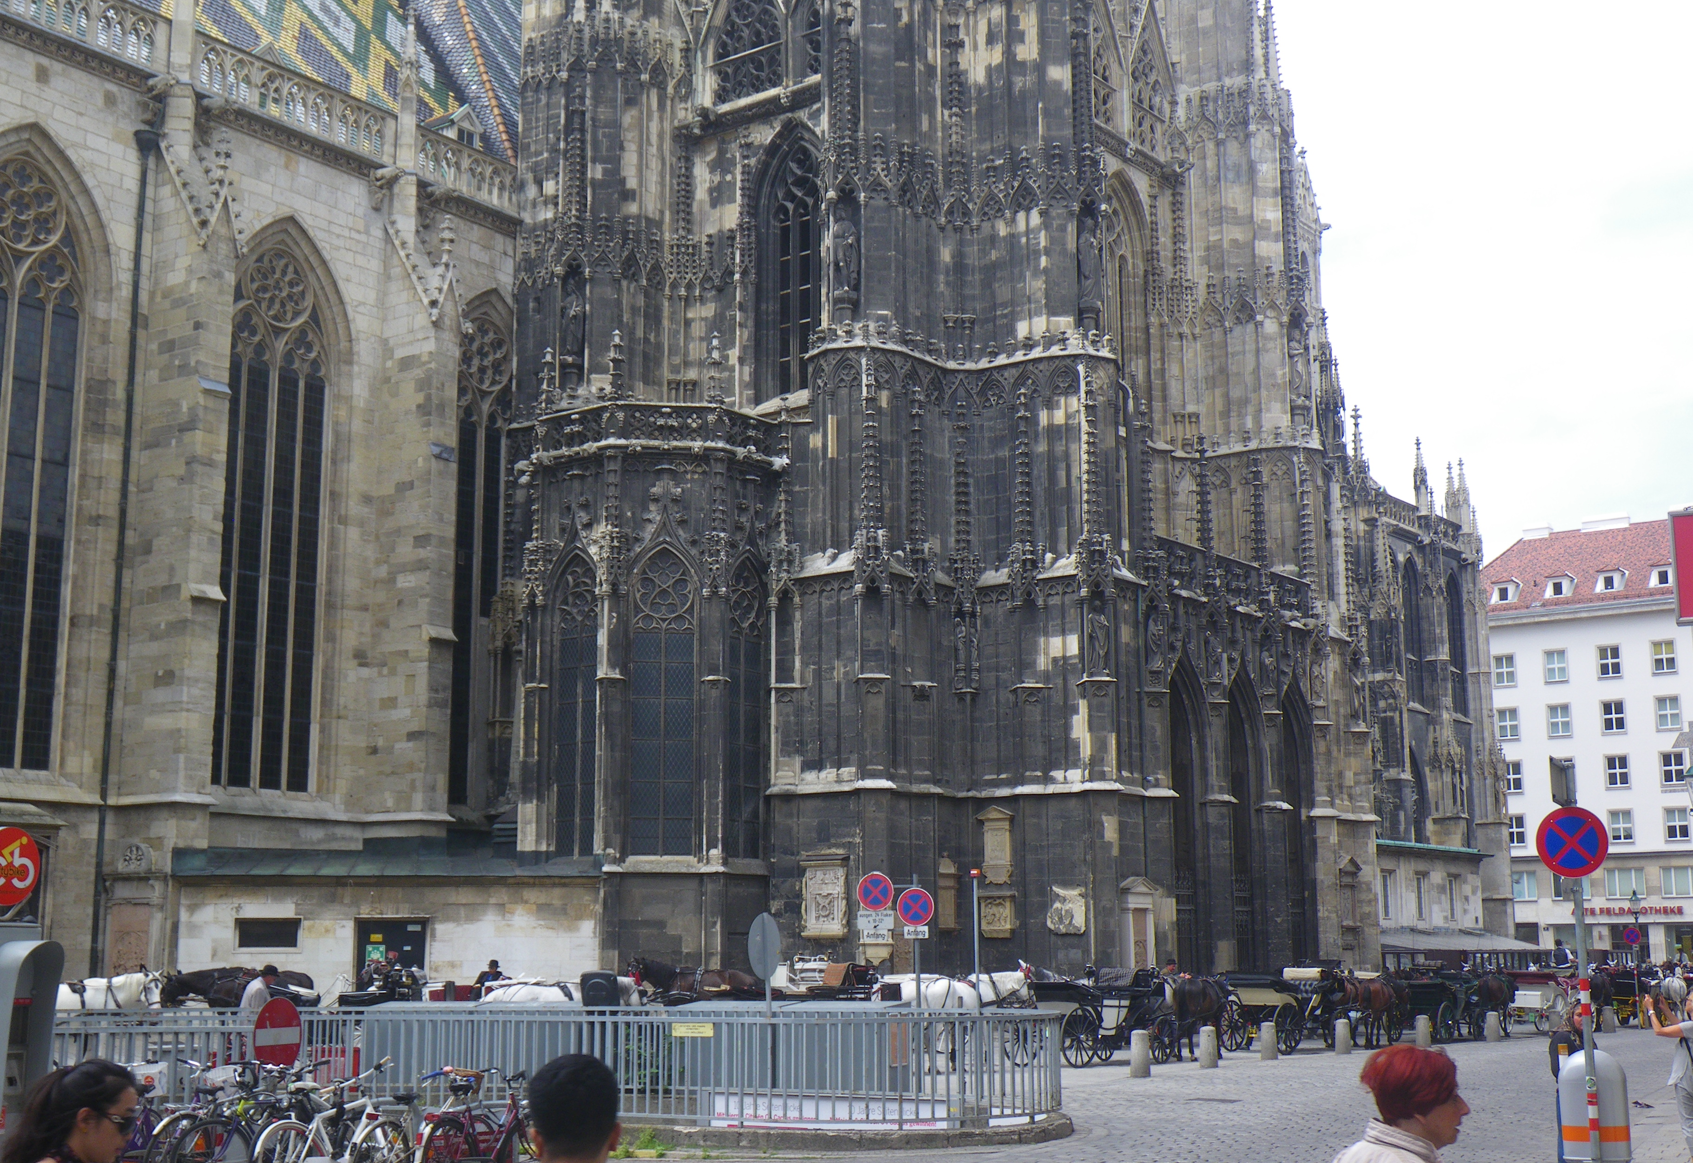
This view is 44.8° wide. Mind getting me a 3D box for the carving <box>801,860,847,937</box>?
[{"bbox_3d":[-0.523,7.396,47.756,1.180,1.810,0.270,-8,-13,36],"label":"carving"}]

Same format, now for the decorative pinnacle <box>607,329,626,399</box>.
[{"bbox_3d":[-5.535,-5.236,49.400,0.450,1.783,0.450,1,-11,-9],"label":"decorative pinnacle"}]

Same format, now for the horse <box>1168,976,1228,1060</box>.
[{"bbox_3d":[6.785,8.359,39.431,0.620,1.600,2.100,-7,-13,33],"label":"horse"}]

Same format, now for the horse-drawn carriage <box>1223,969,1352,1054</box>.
[{"bbox_3d":[9.445,9.267,44.635,1.550,1.870,3.350,-10,-14,41],"label":"horse-drawn carriage"}]

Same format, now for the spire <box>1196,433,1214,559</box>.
[{"bbox_3d":[9.498,-2.270,54.431,0.400,3.449,0.400,1,-11,-9],"label":"spire"}]

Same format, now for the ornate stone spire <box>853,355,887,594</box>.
[{"bbox_3d":[0.552,-2.571,49.001,0.760,5.833,0.760,1,-11,-9],"label":"ornate stone spire"}]

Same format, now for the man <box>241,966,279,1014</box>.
[{"bbox_3d":[-8.532,6.520,29.817,0.420,1.800,0.550,1,-11,-8],"label":"man"}]

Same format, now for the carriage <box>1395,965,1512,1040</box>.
[{"bbox_3d":[14.572,10.060,49.382,1.600,1.820,4.500,-8,-13,35],"label":"carriage"}]

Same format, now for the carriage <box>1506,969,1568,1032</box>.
[{"bbox_3d":[19.080,11.392,56.023,1.550,1.800,3.150,-9,-14,38],"label":"carriage"}]

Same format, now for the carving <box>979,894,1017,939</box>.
[{"bbox_3d":[3.589,7.897,48.472,0.870,1.030,0.300,-7,-13,33],"label":"carving"}]

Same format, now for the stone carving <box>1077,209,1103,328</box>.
[{"bbox_3d":[6.156,-7.900,51.820,0.620,3.144,0.580,5,-12,-27],"label":"stone carving"}]

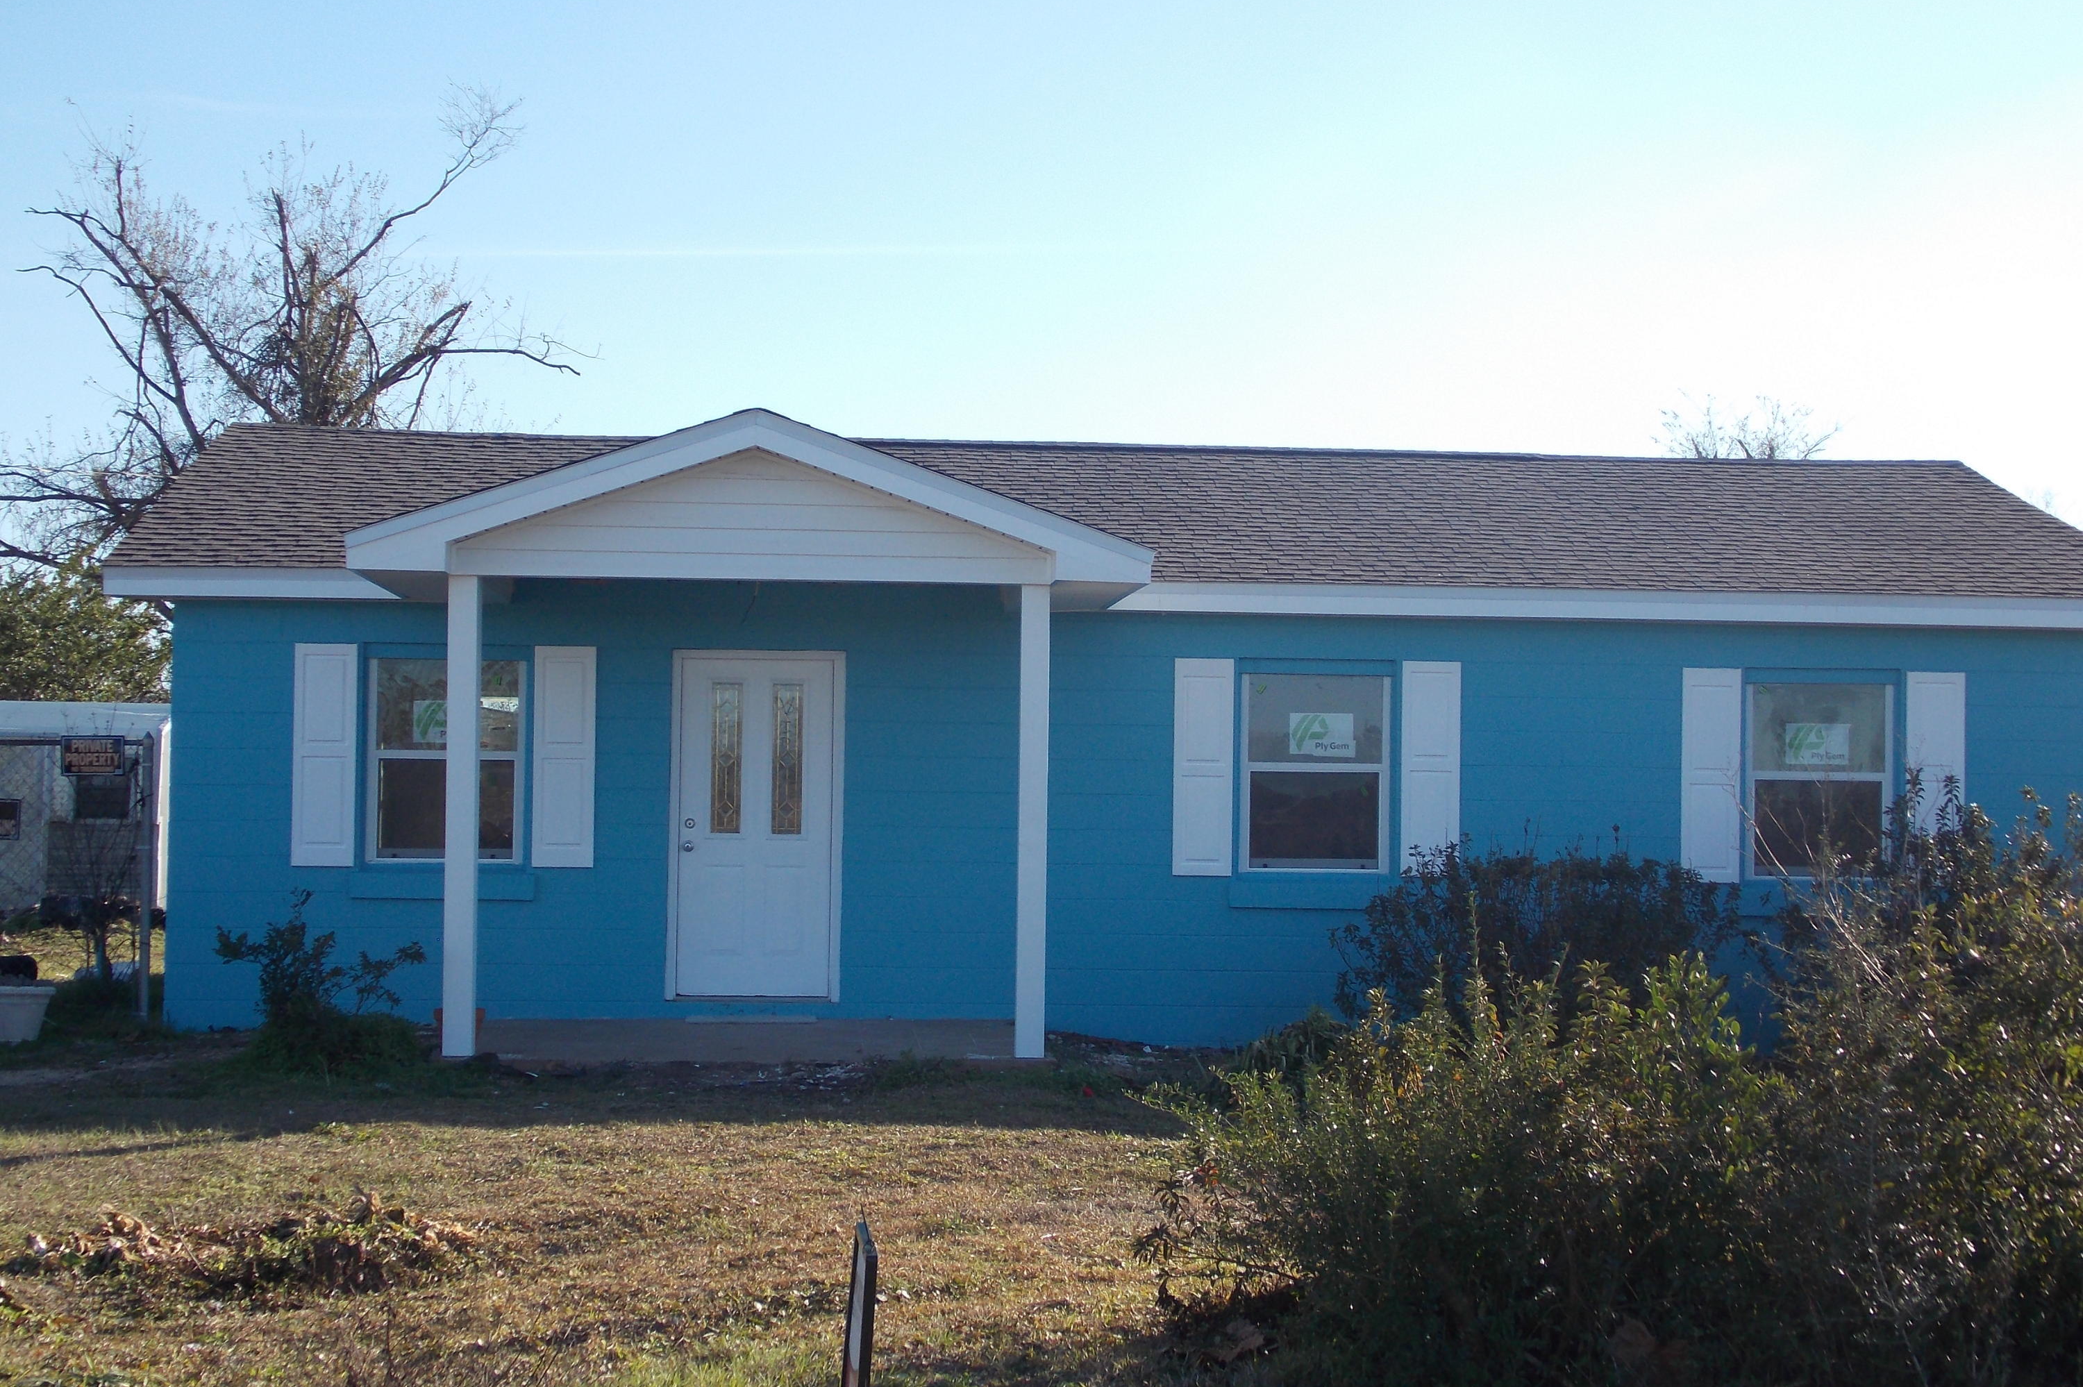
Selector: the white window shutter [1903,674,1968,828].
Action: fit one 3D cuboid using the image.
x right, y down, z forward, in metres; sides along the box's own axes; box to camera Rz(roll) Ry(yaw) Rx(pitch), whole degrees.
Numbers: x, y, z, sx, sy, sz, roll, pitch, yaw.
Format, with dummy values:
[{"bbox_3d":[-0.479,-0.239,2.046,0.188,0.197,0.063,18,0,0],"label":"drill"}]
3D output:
[{"bbox_3d":[5.448,0.524,19.075,0.366,1.297,0.035,1,-2,-5],"label":"white window shutter"}]

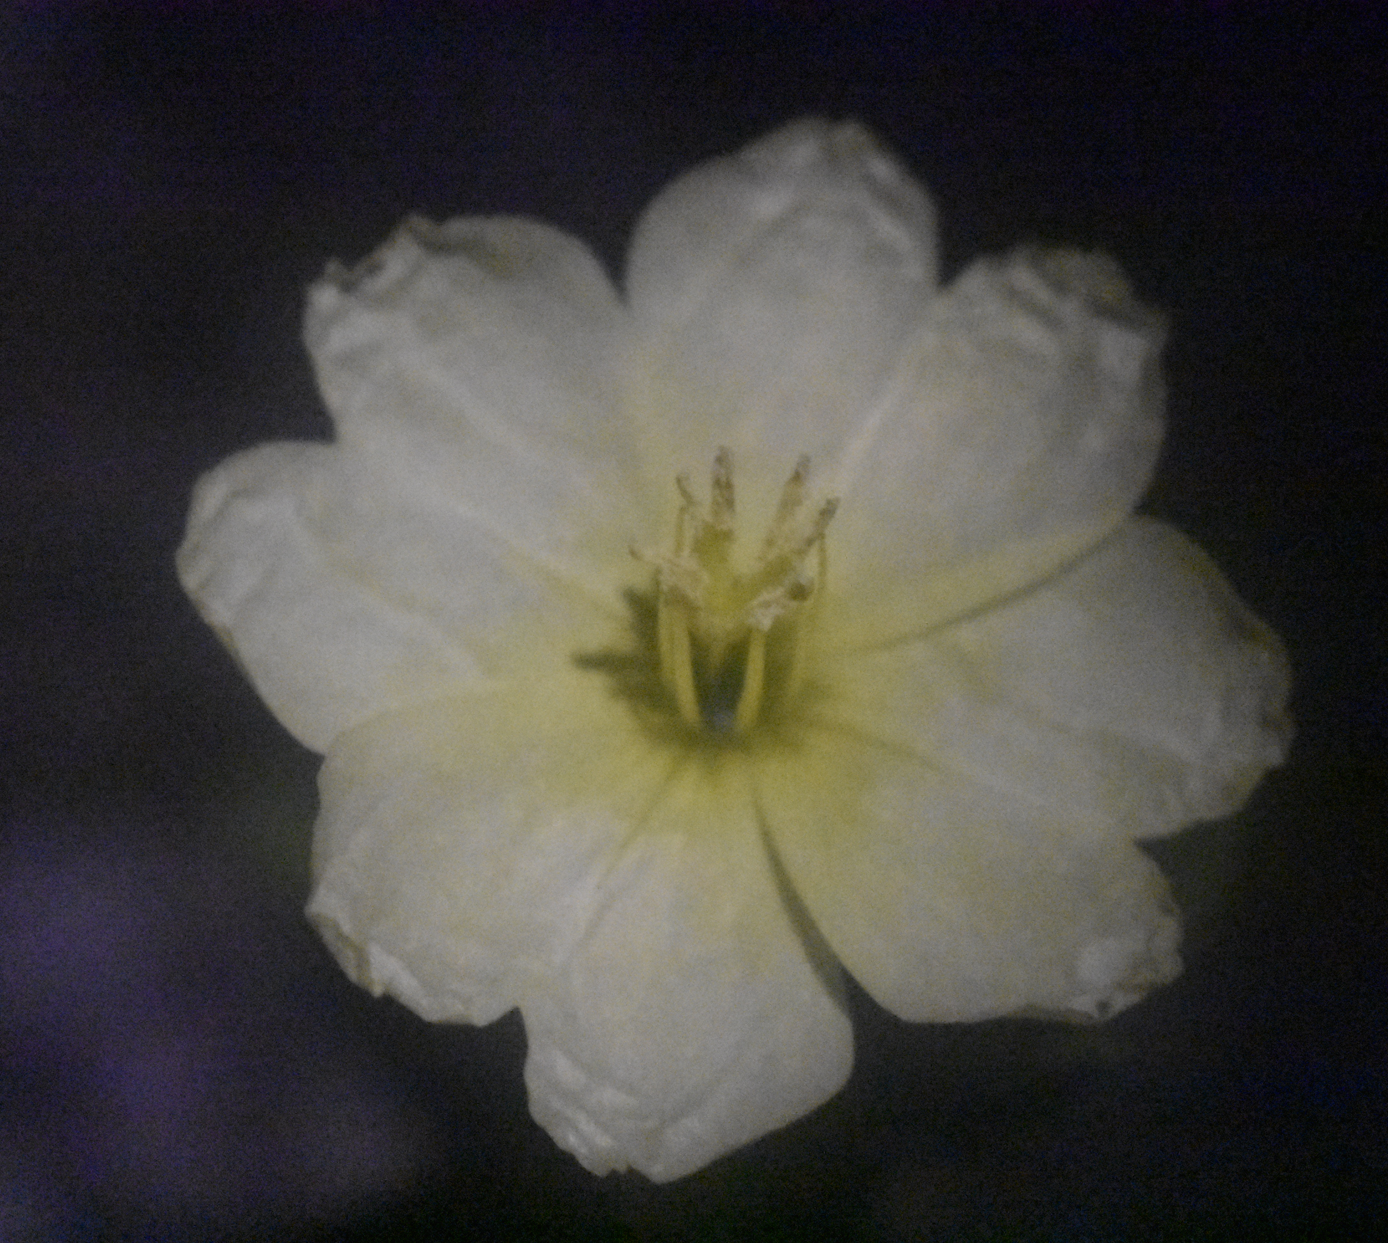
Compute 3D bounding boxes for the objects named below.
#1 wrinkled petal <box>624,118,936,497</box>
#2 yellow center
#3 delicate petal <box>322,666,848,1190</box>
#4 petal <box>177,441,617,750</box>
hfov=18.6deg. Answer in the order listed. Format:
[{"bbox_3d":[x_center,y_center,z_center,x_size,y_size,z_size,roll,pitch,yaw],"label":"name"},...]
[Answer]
[{"bbox_3d":[0.004,-0.015,0.204,0.015,0.004,0.019,9,76,2],"label":"wrinkled petal"},{"bbox_3d":[0.001,0.000,0.192,0.009,0.015,0.009,1,63,-2],"label":"yellow center"},{"bbox_3d":[-0.005,0.013,0.191,0.029,0.006,0.023,28,52,12],"label":"delicate petal"},{"bbox_3d":[-0.014,0.000,0.196,0.021,0.004,0.015,21,64,-6],"label":"petal"}]

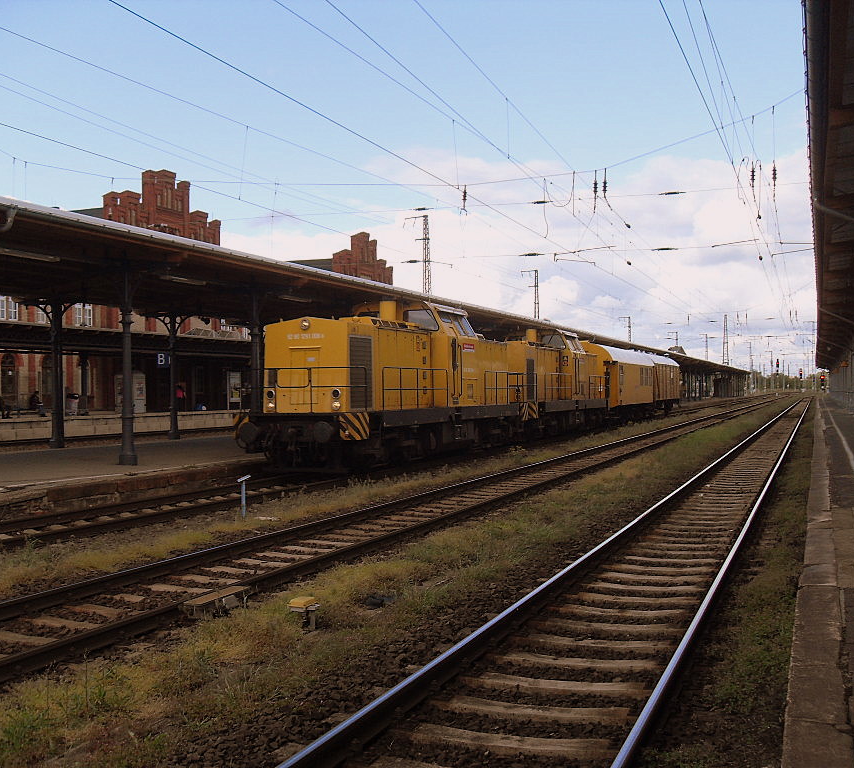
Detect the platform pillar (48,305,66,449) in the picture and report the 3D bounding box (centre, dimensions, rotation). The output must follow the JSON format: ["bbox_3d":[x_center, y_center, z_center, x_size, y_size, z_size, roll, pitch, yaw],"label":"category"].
[{"bbox_3d":[-10.930,-0.240,29.700,0.420,4.250,0.420,0,0,22],"label":"platform pillar"}]

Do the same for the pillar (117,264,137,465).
[{"bbox_3d":[-6.760,-0.420,22.700,0.390,4.450,0.390,0,0,22],"label":"pillar"}]

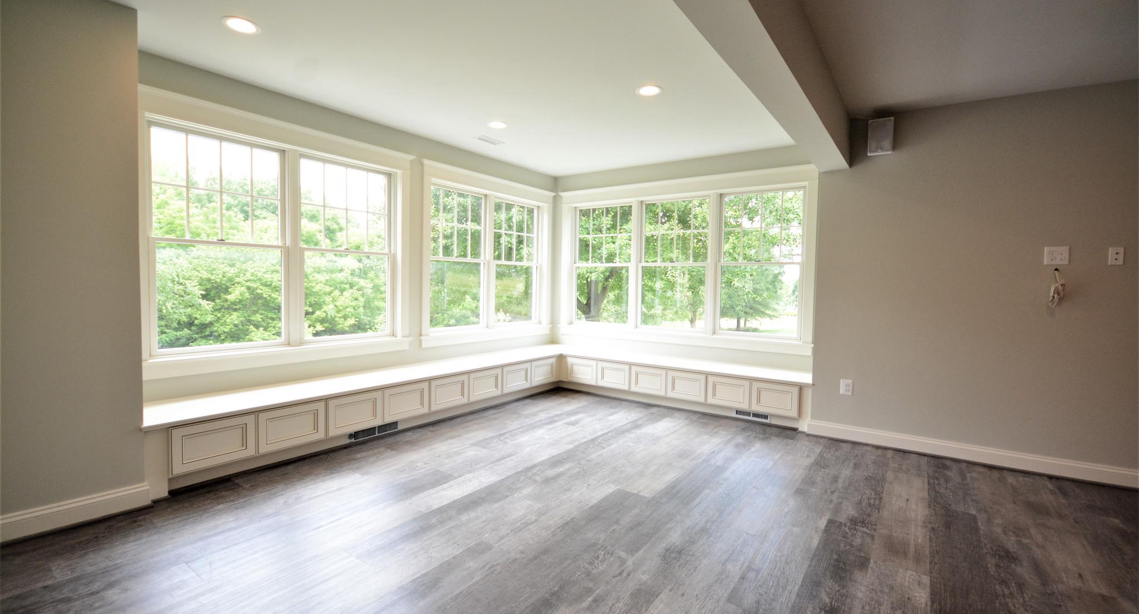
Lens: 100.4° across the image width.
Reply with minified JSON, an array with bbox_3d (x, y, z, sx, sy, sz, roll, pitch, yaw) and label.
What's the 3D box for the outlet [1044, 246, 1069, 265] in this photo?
[{"bbox_3d":[3.131,-0.328,3.053,0.113,0.114,0.010,3,3,33],"label":"outlet"}]

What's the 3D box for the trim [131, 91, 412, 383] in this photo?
[{"bbox_3d":[-1.956,-0.442,3.484,0.080,1.705,1.820,3,4,37],"label":"trim"}]

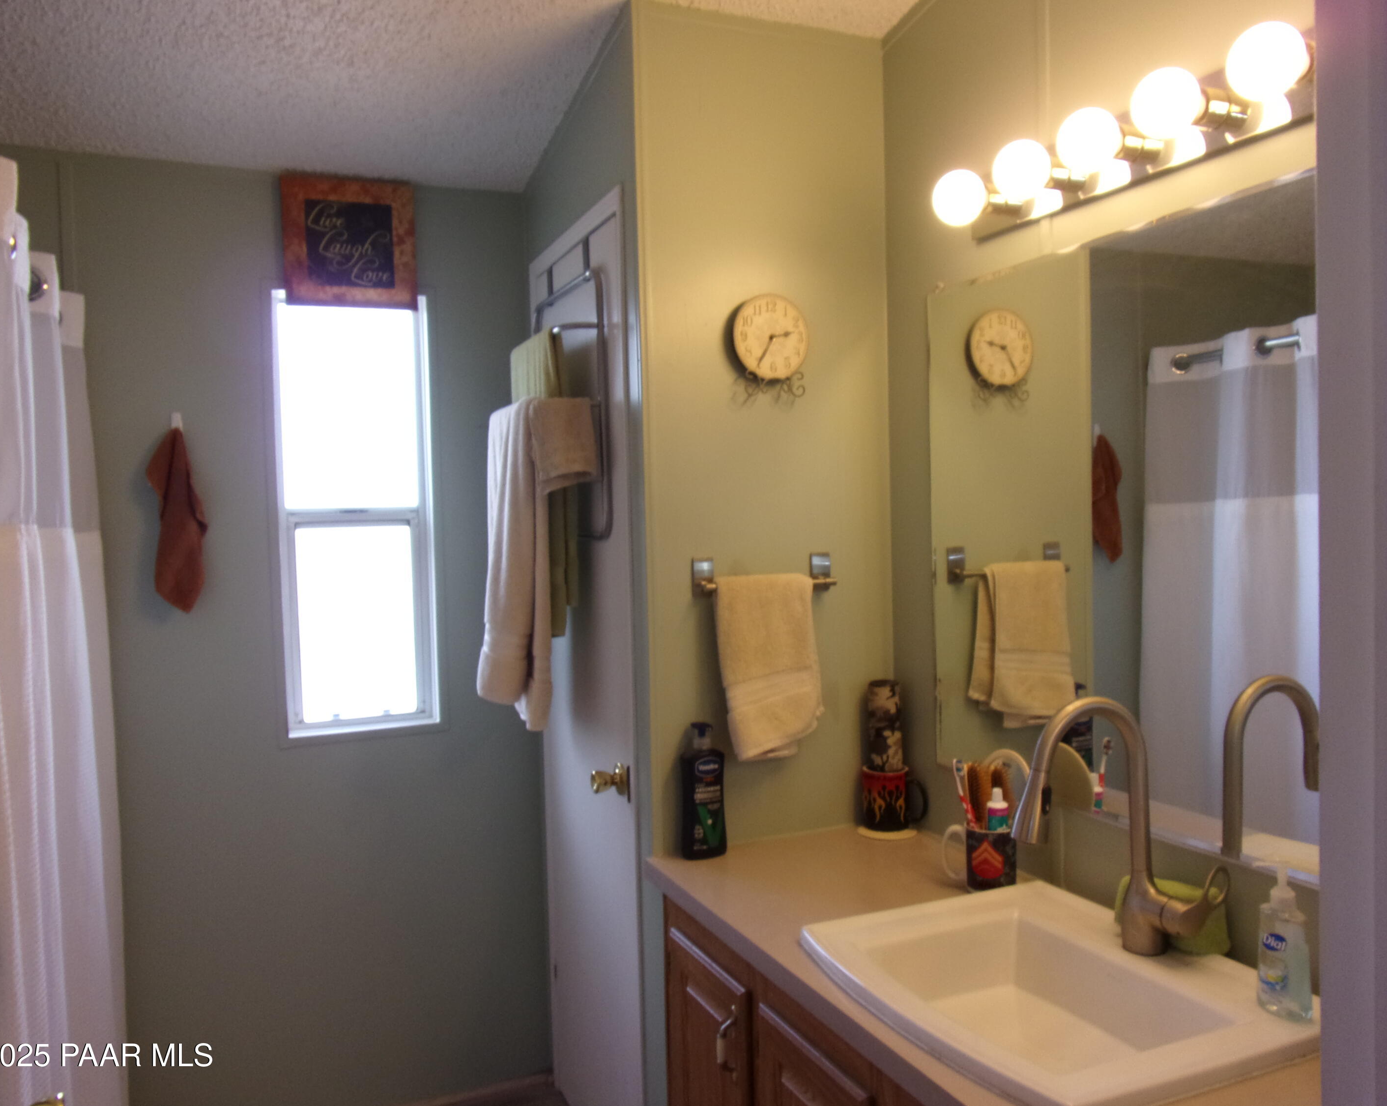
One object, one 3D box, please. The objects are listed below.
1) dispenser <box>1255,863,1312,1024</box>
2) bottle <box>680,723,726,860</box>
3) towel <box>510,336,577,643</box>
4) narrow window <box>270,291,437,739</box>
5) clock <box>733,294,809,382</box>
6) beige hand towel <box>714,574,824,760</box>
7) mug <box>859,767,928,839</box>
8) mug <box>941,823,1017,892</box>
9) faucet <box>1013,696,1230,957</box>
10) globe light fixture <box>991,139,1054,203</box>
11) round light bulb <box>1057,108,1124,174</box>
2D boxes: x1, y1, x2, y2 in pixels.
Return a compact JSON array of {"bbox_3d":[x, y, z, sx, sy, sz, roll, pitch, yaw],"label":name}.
[{"bbox_3d":[0.669,0.435,1.160,0.046,0.164,0.061,-2,2,-25],"label":"dispenser"},{"bbox_3d":[0.017,0.412,1.785,0.082,0.230,0.050,-2,2,-25],"label":"bottle"},{"bbox_3d":[-0.305,-0.137,2.093,0.055,0.585,0.300,-2,2,-26],"label":"towel"},{"bbox_3d":[-0.723,-0.086,2.207,0.313,0.939,0.060,-2,2,-25],"label":"narrow window"},{"bbox_3d":[0.139,-0.400,1.911,0.160,0.160,0.036,-2,2,-26],"label":"clock"},{"bbox_3d":[0.132,0.199,1.825,0.206,0.318,0.065,-2,2,-25],"label":"beige hand towel"},{"bbox_3d":[0.395,0.482,1.998,0.124,0.112,0.088,-1,2,10],"label":"mug"},{"bbox_3d":[0.468,0.499,1.682,0.119,0.102,0.080,-1,2,16],"label":"mug"},{"bbox_3d":[0.554,0.367,1.310,0.240,0.352,0.155,-2,2,-26],"label":"faucet"},{"bbox_3d":[0.488,-0.567,1.520,0.082,0.082,0.082,-1,2,0],"label":"globe light fixture"},{"bbox_3d":[0.525,-0.547,1.357,0.090,0.086,0.086,-1,2,0],"label":"round light bulb"}]

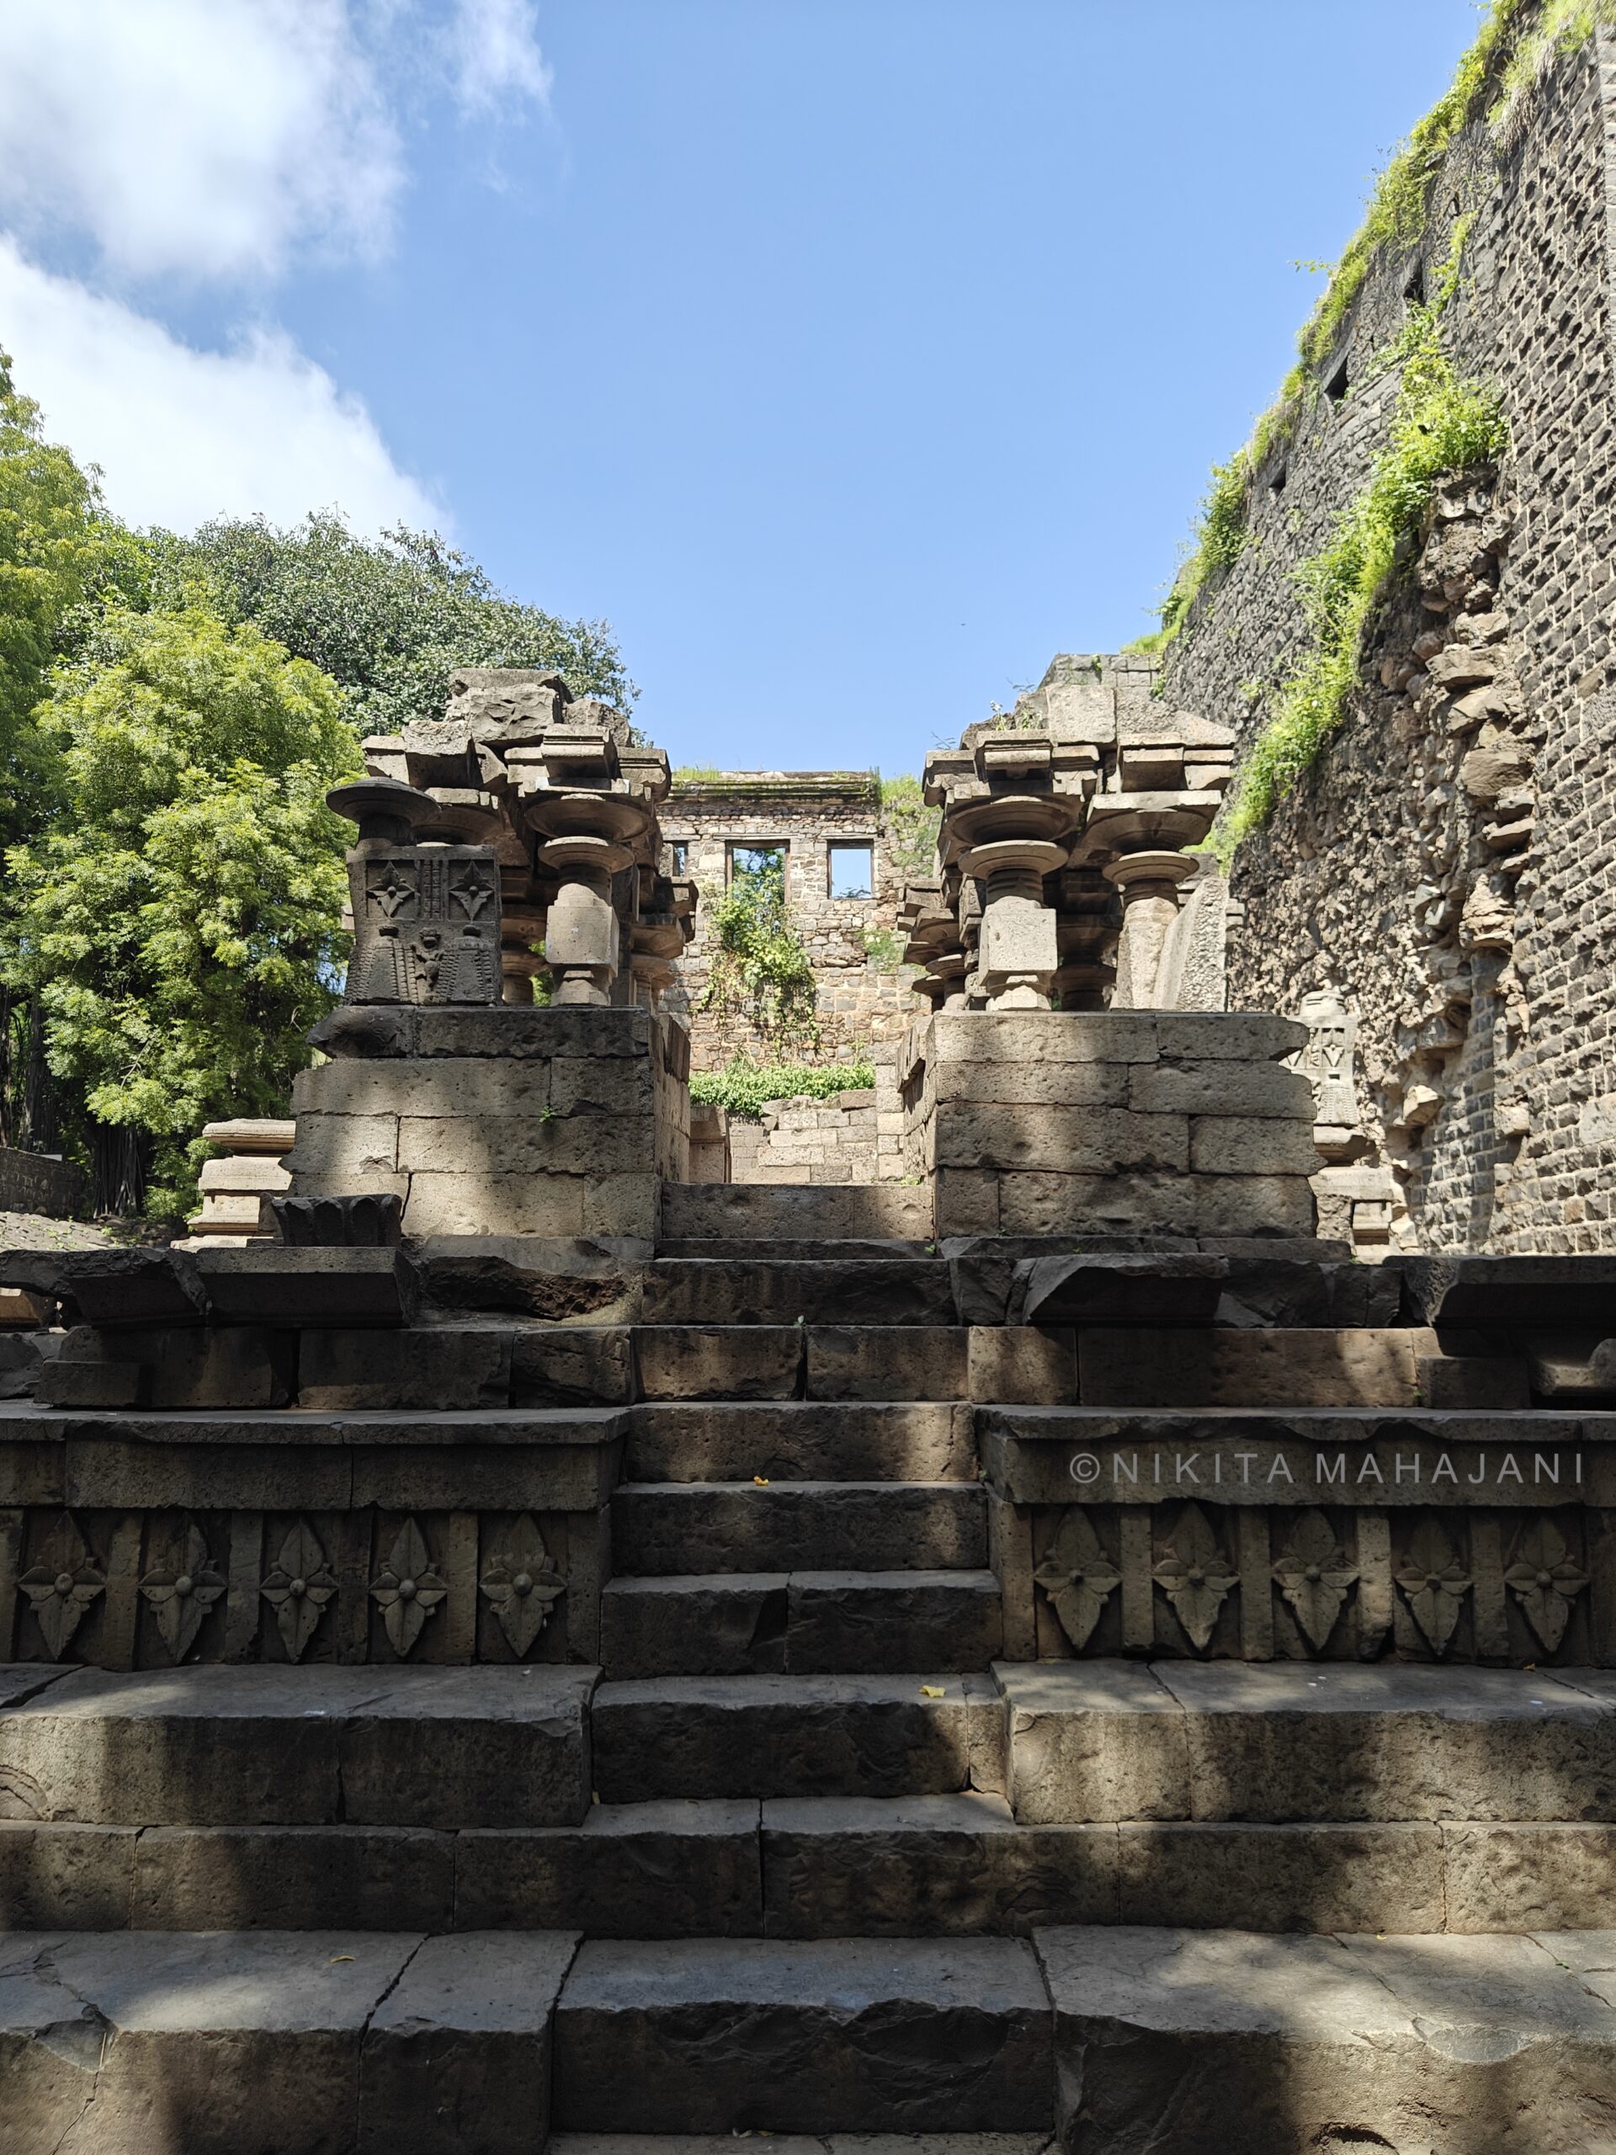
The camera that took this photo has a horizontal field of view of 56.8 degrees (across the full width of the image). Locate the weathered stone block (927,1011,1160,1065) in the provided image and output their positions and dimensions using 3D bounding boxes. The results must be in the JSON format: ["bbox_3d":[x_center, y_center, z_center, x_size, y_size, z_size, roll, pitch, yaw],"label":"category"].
[{"bbox_3d":[0.843,-0.114,5.455,0.789,0.177,0.378,0,-7,0],"label":"weathered stone block"}]

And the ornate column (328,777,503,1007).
[{"bbox_3d":[-1.449,-0.656,5.566,0.599,0.920,0.420,0,-7,0],"label":"ornate column"}]

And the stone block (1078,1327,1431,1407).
[{"bbox_3d":[1.292,0.860,4.499,1.016,0.226,0.330,0,-5,0],"label":"stone block"}]

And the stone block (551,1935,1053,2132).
[{"bbox_3d":[-0.007,1.958,3.082,0.977,0.219,0.346,0,-7,0],"label":"stone block"}]

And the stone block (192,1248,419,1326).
[{"bbox_3d":[-1.459,0.613,4.480,0.574,0.221,0.380,0,-5,1],"label":"stone block"}]

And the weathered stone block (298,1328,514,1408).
[{"bbox_3d":[-1.170,0.860,4.494,0.615,0.226,0.320,0,-5,0],"label":"weathered stone block"}]

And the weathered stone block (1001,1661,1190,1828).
[{"bbox_3d":[0.702,1.657,3.735,0.418,0.253,0.380,0,-5,1],"label":"weathered stone block"}]

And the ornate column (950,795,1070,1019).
[{"bbox_3d":[0.741,-0.631,5.391,0.441,0.813,0.441,0,-5,1],"label":"ornate column"}]

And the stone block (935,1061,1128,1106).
[{"bbox_3d":[0.767,0.039,5.293,0.649,0.147,0.420,0,-5,1],"label":"stone block"}]

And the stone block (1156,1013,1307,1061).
[{"bbox_3d":[1.454,-0.122,5.309,0.520,0.157,0.360,0,-5,0],"label":"stone block"}]

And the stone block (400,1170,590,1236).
[{"bbox_3d":[-1.060,0.452,5.269,0.618,0.214,0.380,0,-5,1],"label":"stone block"}]

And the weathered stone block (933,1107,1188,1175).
[{"bbox_3d":[0.890,0.244,5.409,0.886,0.236,0.378,0,-7,0],"label":"weathered stone block"}]

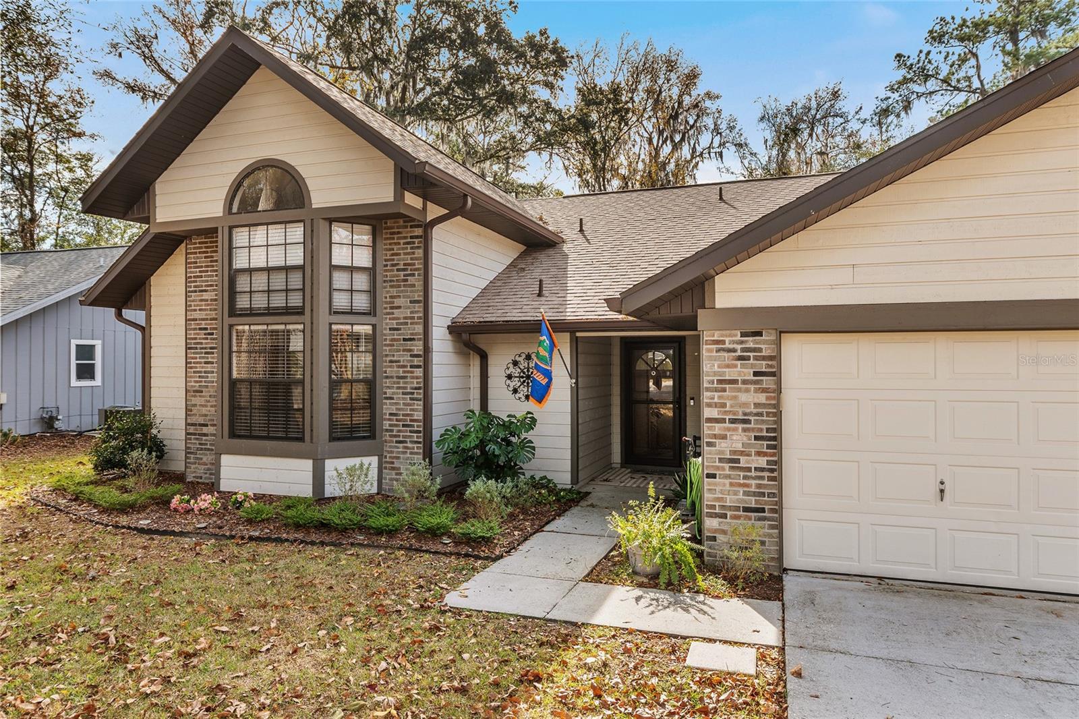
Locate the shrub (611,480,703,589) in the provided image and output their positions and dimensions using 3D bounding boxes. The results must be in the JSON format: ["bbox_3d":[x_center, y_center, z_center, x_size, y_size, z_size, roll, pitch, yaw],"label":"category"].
[{"bbox_3d":[0.989,1.441,6.048,0.740,0.770,0.680,0,-1,19],"label":"shrub"}]

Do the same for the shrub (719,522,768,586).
[{"bbox_3d":[1.667,1.560,5.895,0.400,0.500,0.380,0,-1,19],"label":"shrub"}]

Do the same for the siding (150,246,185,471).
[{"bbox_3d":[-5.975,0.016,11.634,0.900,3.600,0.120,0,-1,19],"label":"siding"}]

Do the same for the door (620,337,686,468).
[{"bbox_3d":[1.847,0.678,11.677,1.050,2.110,0.100,0,-1,19],"label":"door"}]

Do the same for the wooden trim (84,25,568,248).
[{"bbox_3d":[-2.811,-2.920,11.017,5.000,2.120,5.100,0,-1,19],"label":"wooden trim"}]

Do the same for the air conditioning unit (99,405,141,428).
[{"bbox_3d":[-10.219,1.475,17.524,0.760,0.620,0.760,0,-1,19],"label":"air conditioning unit"}]

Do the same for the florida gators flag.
[{"bbox_3d":[0.040,0.001,9.020,0.220,1.150,0.570,0,-1,31],"label":"florida gators flag"}]

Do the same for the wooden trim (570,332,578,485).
[{"bbox_3d":[0.484,0.665,9.970,0.100,2.110,0.100,0,-1,19],"label":"wooden trim"}]

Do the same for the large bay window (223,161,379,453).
[{"bbox_3d":[-3.307,-0.686,9.420,2.450,3.720,0.620,0,-1,19],"label":"large bay window"}]

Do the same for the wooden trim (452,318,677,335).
[{"bbox_3d":[0.223,-0.407,9.246,3.100,0.150,0.130,0,-1,19],"label":"wooden trim"}]

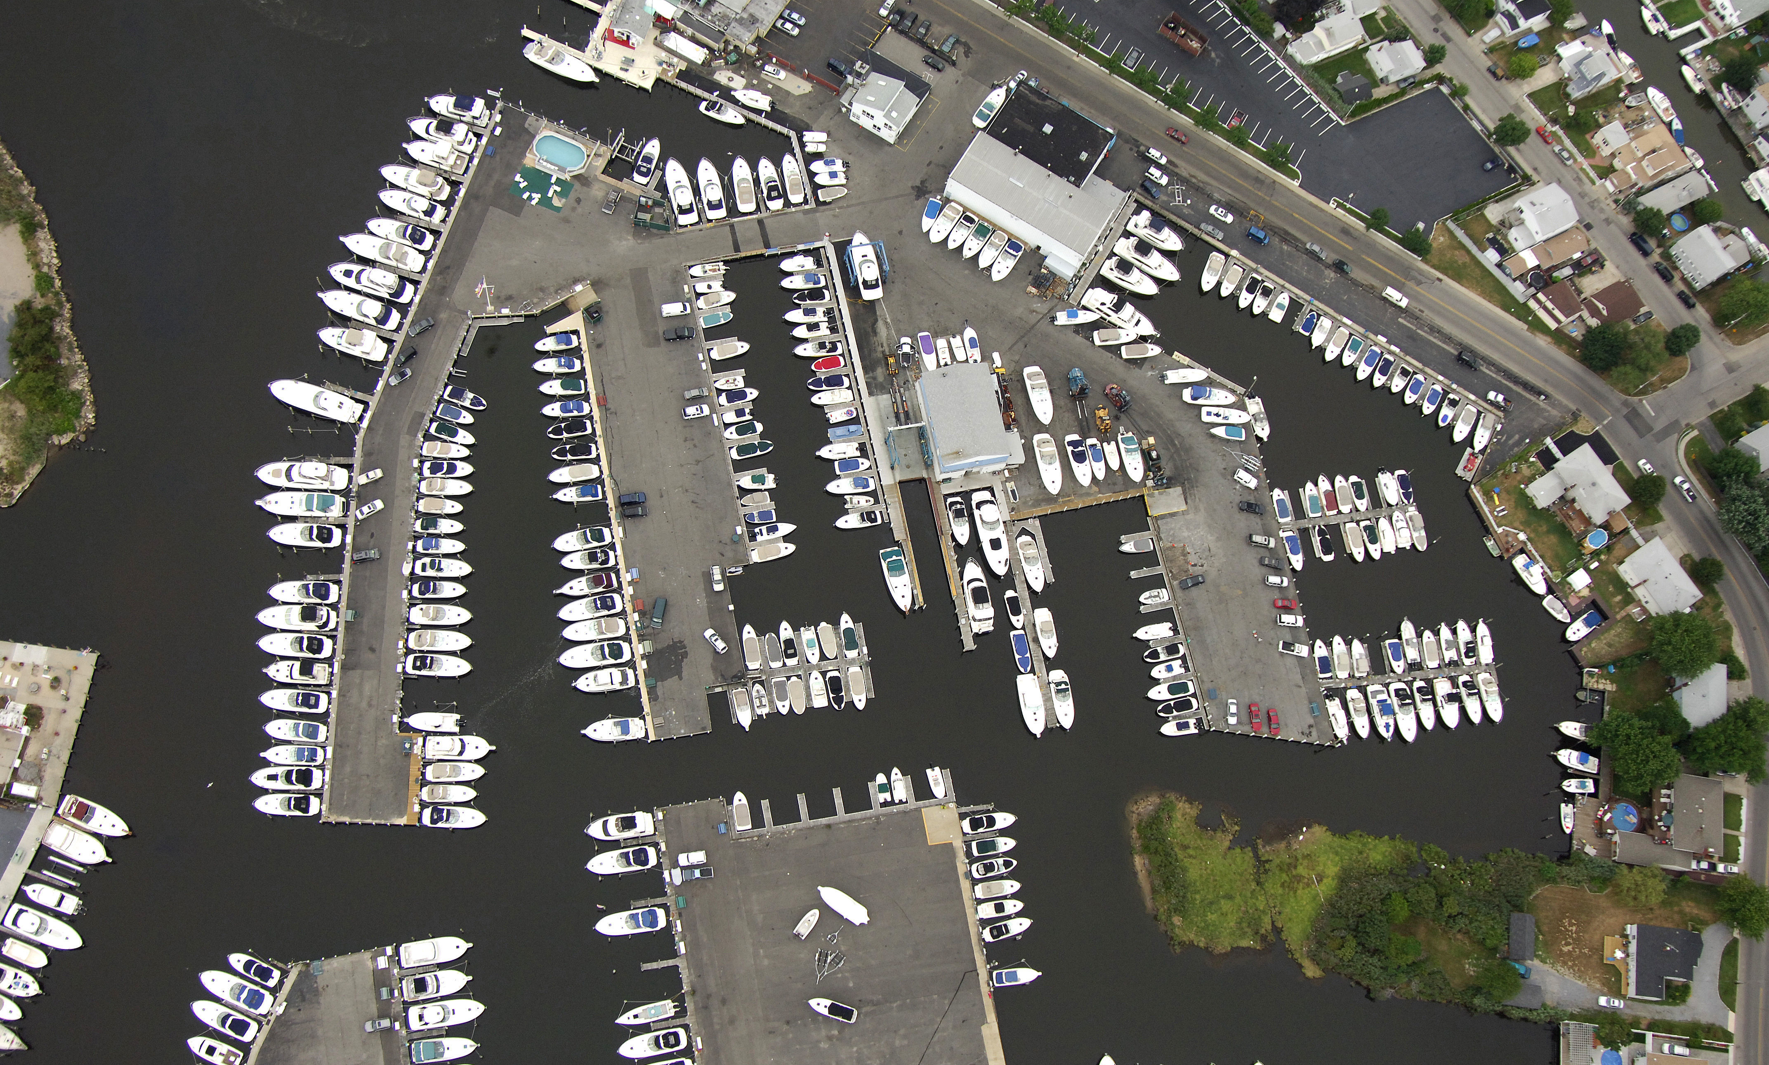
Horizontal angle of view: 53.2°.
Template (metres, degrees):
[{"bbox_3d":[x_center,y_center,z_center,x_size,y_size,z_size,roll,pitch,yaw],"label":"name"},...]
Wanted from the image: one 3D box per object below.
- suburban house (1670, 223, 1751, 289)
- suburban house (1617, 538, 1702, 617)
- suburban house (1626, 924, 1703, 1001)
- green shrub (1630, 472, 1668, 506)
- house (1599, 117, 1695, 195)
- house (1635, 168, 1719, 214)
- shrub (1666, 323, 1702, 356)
[{"bbox_3d":[170.820,-57.790,364.250,13.850,7.020,10.430,-30,77,-16],"label":"suburban house"},{"bbox_3d":[151.100,9.440,344.330,11.130,4.800,14.180,-30,78,-15],"label":"suburban house"},{"bbox_3d":[142.490,78.590,321.550,12.110,5.000,13.490,11,72,-3],"label":"suburban house"},{"bbox_3d":[151.350,-8.310,349.810,6.400,5.000,6.400,2,73,-6],"label":"green shrub"},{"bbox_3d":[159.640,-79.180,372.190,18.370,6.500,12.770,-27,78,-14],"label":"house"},{"bbox_3d":[164.550,-69.700,368.930,16.150,4.310,5.920,-24,76,-14],"label":"house"},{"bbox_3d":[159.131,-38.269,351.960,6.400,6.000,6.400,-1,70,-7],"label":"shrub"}]

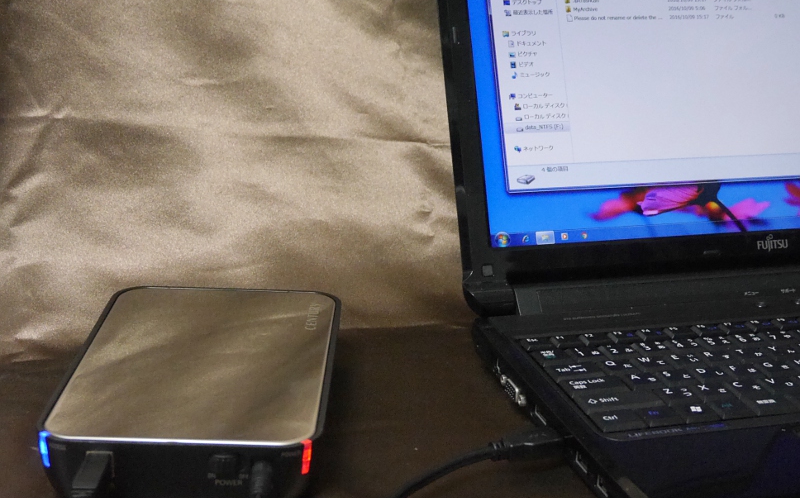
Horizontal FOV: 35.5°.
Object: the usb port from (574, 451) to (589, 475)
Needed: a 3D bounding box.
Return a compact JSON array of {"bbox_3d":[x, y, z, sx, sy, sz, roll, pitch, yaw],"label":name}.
[{"bbox_3d":[0.087,0.098,0.574,0.007,0.005,0.013,-4,19,-14],"label":"usb port"}]

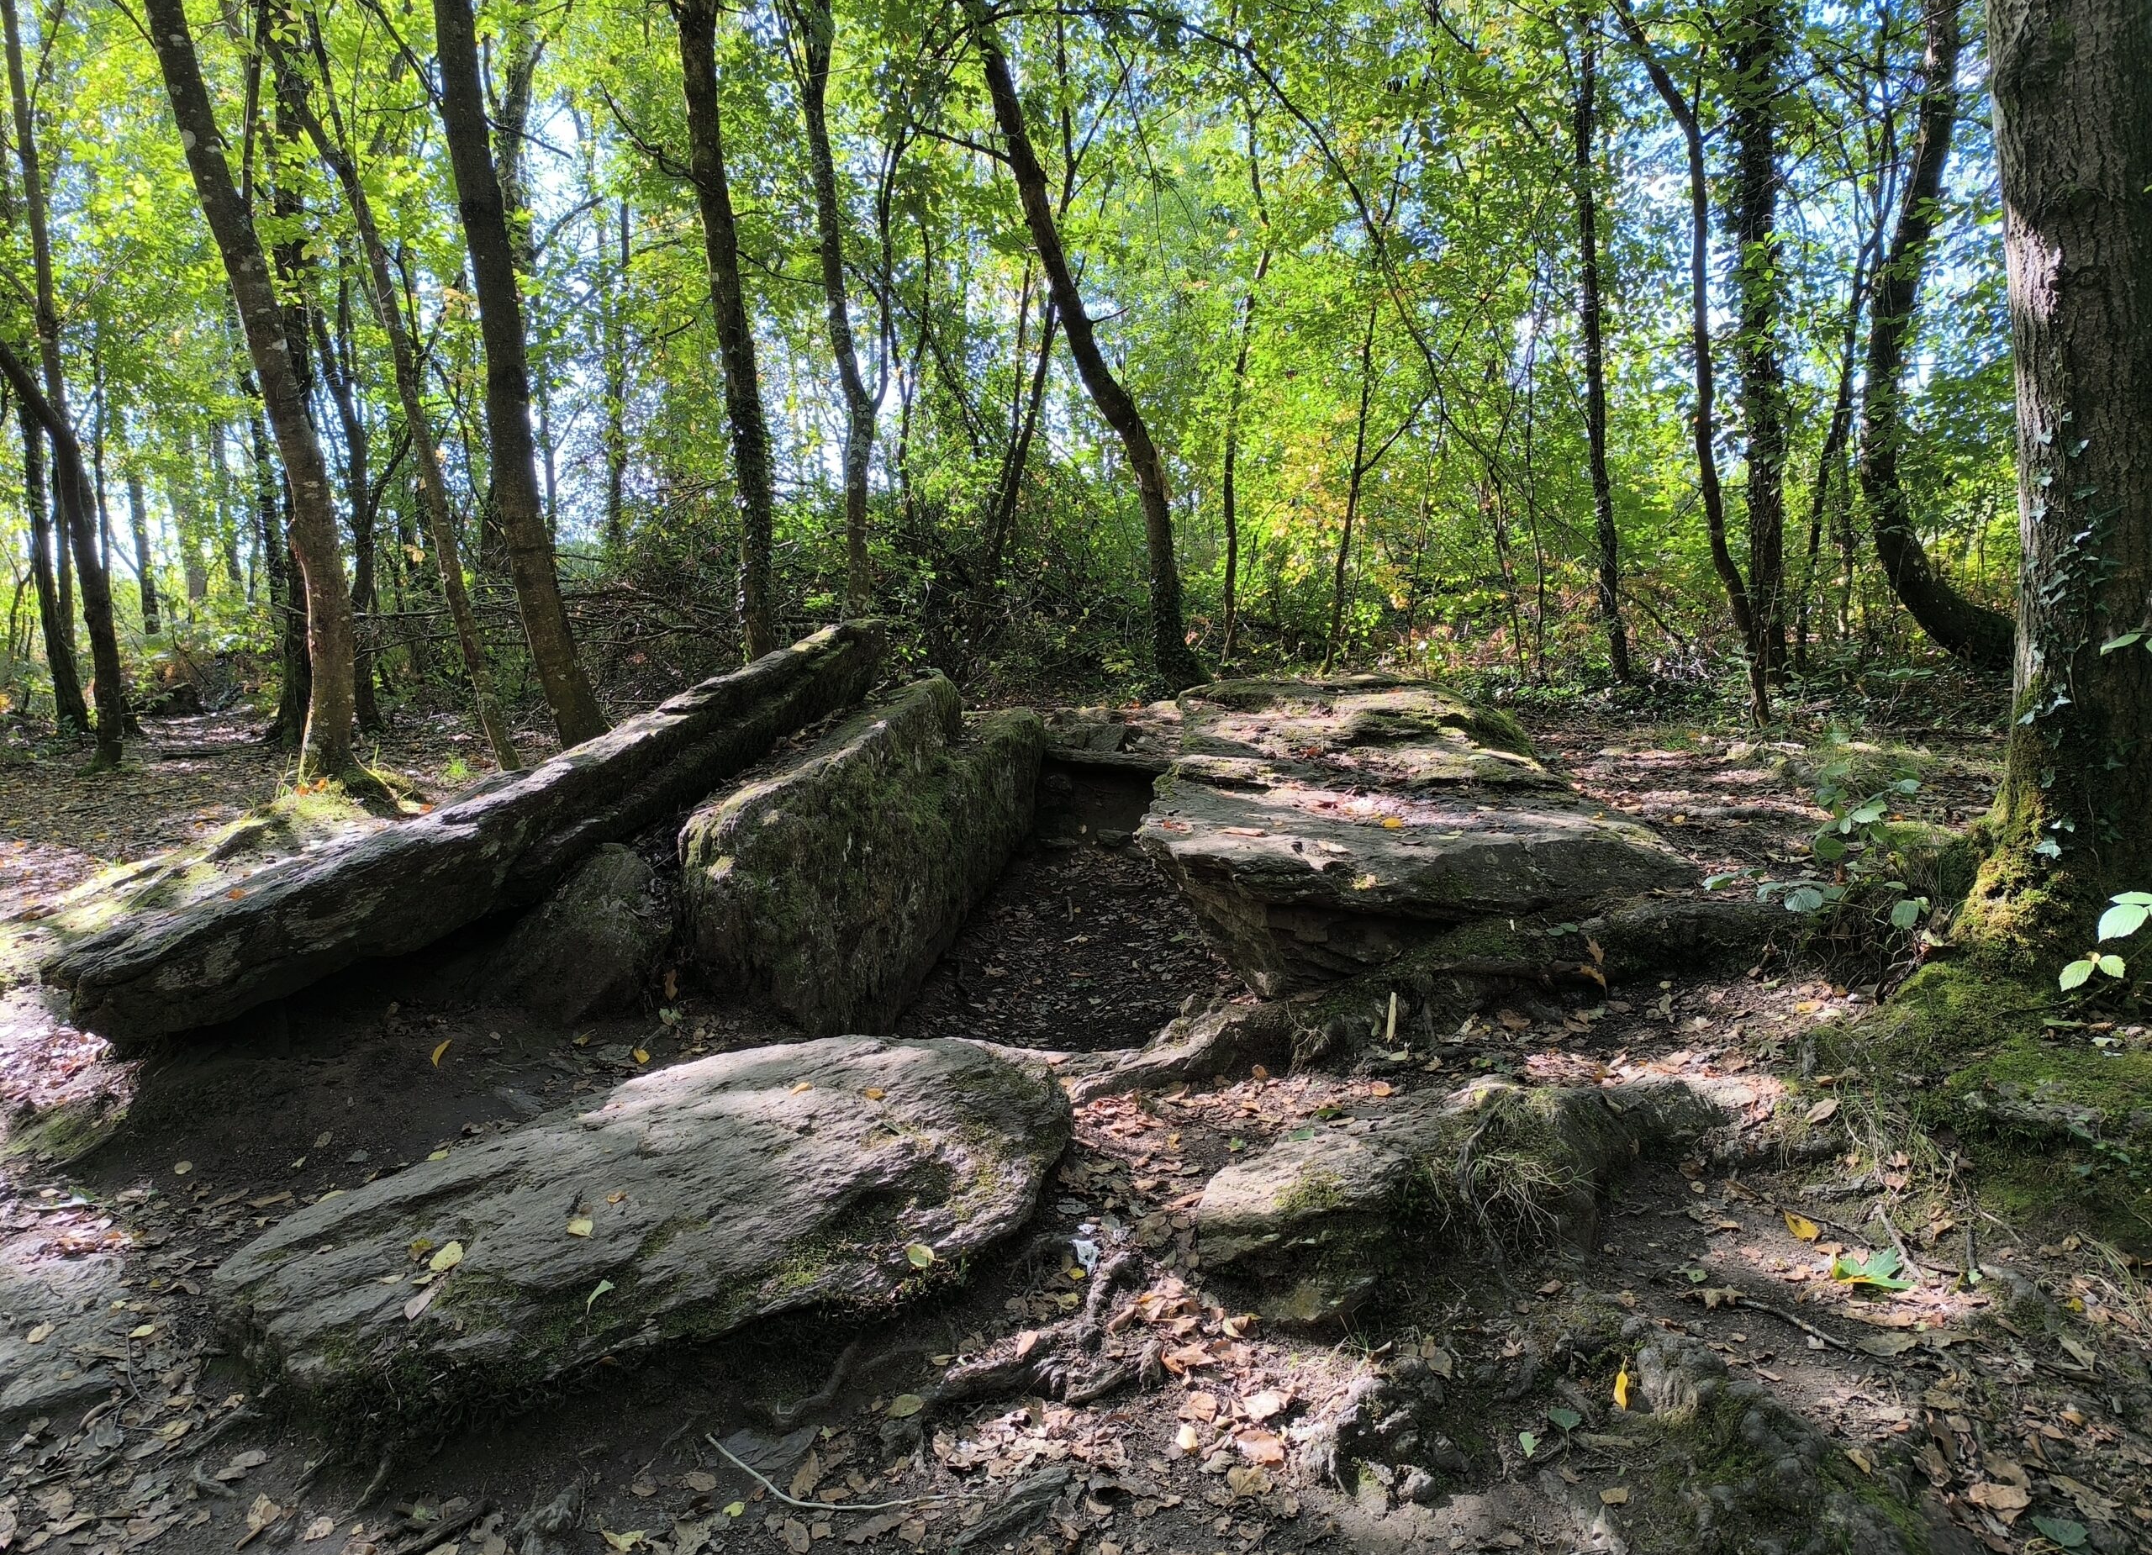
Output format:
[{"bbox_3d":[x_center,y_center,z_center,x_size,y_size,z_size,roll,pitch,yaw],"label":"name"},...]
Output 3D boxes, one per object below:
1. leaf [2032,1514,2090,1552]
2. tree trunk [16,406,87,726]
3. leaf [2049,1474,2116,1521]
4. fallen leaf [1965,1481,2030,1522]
[{"bbox_3d":[1.549,1.189,2.250,0.095,0.018,0.060,4,7,30],"label":"leaf"},{"bbox_3d":[-10.021,-2.025,14.000,0.240,3.110,0.240,-9,0,1],"label":"tree trunk"},{"bbox_3d":[1.435,1.023,2.037,0.055,0.020,0.100,-8,12,-39],"label":"leaf"},{"bbox_3d":[1.482,1.164,2.300,0.095,0.020,0.070,2,6,20],"label":"fallen leaf"}]

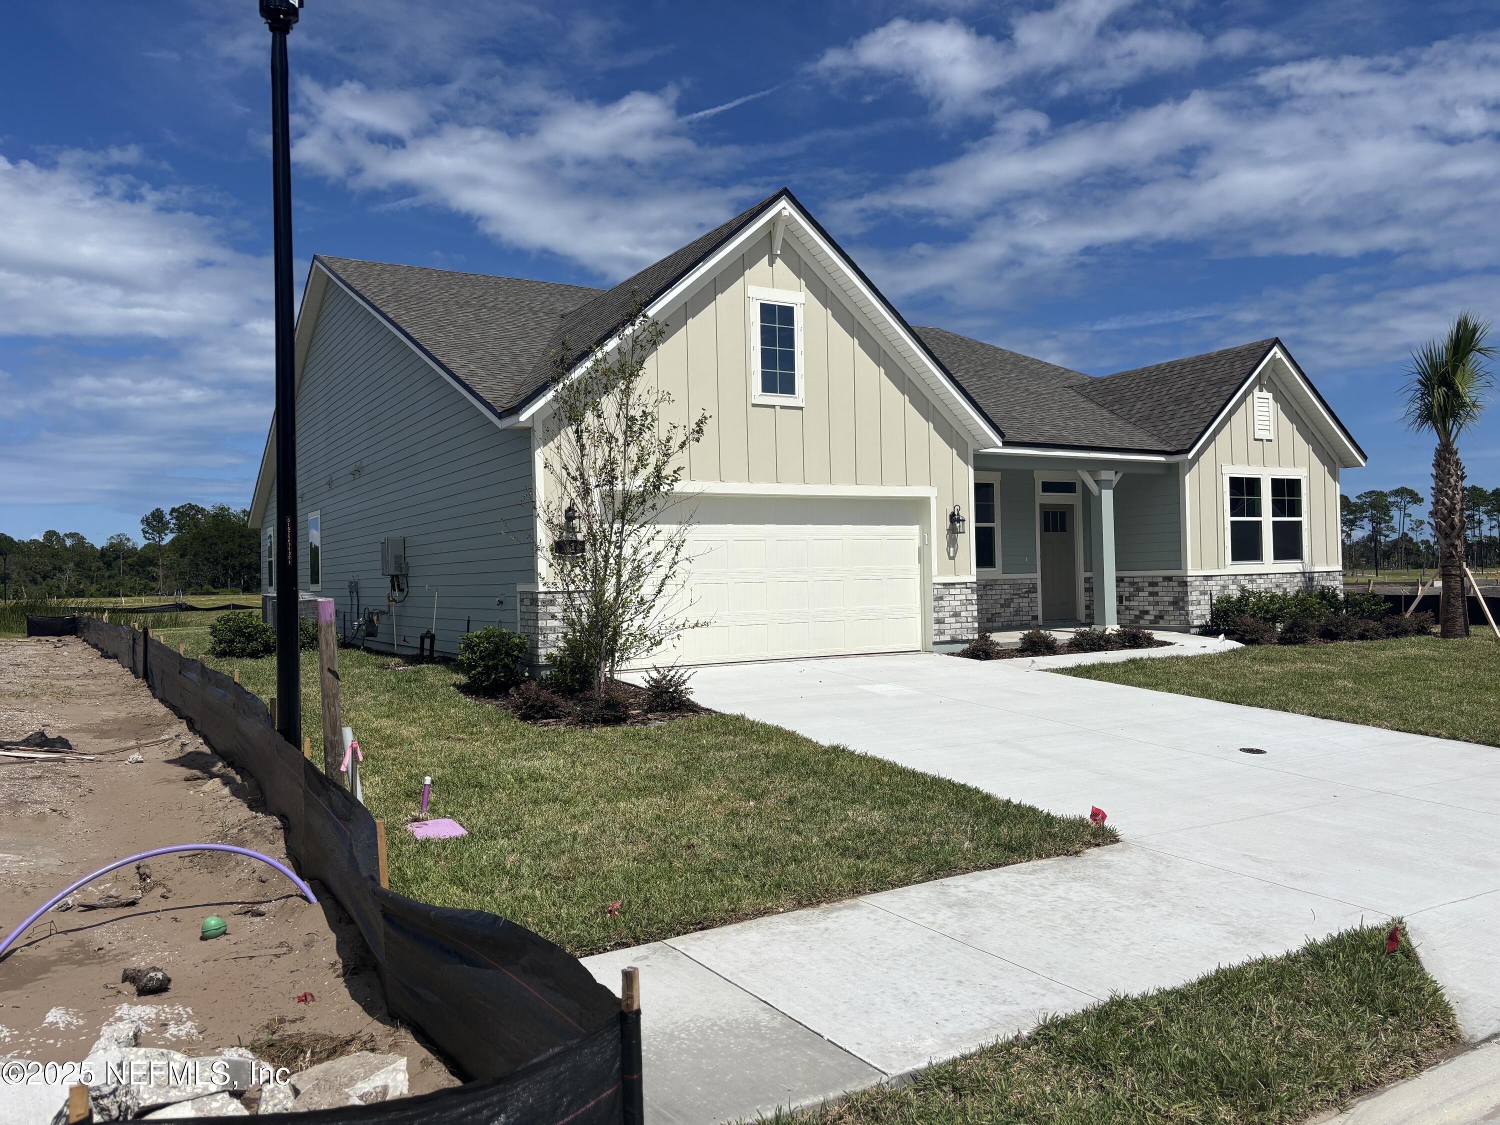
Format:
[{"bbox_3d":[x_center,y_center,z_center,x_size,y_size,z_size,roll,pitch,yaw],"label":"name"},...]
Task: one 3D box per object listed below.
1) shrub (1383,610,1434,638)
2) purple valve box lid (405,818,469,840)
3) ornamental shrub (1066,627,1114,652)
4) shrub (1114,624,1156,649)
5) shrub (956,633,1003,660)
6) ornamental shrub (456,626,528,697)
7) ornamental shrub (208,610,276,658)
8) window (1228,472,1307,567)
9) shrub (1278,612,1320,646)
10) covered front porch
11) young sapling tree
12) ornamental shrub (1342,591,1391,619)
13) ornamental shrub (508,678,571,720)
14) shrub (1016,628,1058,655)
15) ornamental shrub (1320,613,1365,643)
[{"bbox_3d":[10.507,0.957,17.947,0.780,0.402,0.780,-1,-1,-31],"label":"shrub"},{"bbox_3d":[-1.820,1.566,6.556,0.280,0.040,0.435,-1,-1,-30],"label":"purple valve box lid"},{"bbox_3d":[4.828,1.095,15.950,0.680,0.348,0.620,-1,-1,-31],"label":"ornamental shrub"},{"bbox_3d":[5.604,1.075,16.400,0.580,0.358,0.560,-1,-1,-31],"label":"shrub"},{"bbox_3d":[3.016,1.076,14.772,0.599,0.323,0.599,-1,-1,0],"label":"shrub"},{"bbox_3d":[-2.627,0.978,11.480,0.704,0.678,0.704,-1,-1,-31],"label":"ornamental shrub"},{"bbox_3d":[-8.328,1.152,18.568,1.100,0.738,1.000,-1,-1,-31],"label":"ornamental shrub"},{"bbox_3d":[8.781,-0.742,19.163,2.090,1.504,0.100,-1,-1,-31],"label":"window"},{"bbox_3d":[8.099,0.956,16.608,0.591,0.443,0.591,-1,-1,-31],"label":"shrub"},{"bbox_3d":[4.537,-0.234,17.724,4.550,2.660,2.300,-1,-1,-31],"label":"covered front porch"},{"bbox_3d":[-1.252,-0.623,11.200,1.701,4.007,1.600,-1,-1,0],"label":"young sapling tree"},{"bbox_3d":[10.331,0.845,18.900,0.826,0.727,0.800,-1,-1,-31],"label":"ornamental shrub"},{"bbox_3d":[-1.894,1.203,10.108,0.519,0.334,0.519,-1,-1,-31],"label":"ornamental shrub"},{"bbox_3d":[3.958,1.088,15.500,0.580,0.387,0.560,-1,-1,-31],"label":"shrub"},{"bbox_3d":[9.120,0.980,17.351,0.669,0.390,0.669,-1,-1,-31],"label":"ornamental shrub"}]

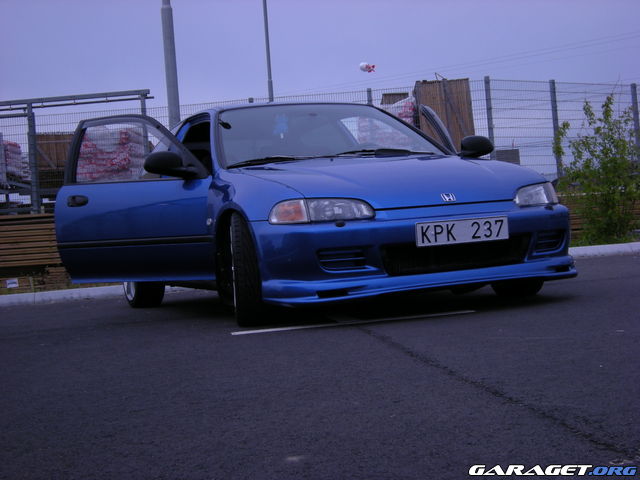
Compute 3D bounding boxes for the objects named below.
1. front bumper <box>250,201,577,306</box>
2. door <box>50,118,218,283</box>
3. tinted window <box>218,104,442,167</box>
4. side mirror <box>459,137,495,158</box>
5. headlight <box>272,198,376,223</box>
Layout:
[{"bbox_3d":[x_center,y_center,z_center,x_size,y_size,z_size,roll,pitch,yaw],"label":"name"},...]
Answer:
[{"bbox_3d":[0.577,0.033,5.363,1.660,0.390,0.520,-5,1,-22],"label":"front bumper"},{"bbox_3d":[-1.040,-0.254,6.450,1.210,0.980,0.260,-4,1,36],"label":"door"},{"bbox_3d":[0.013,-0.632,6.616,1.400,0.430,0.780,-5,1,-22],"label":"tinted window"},{"bbox_3d":[0.949,-0.556,6.846,0.220,0.125,0.130,-4,1,3],"label":"side mirror"},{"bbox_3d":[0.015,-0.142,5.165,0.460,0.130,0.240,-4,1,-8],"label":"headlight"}]

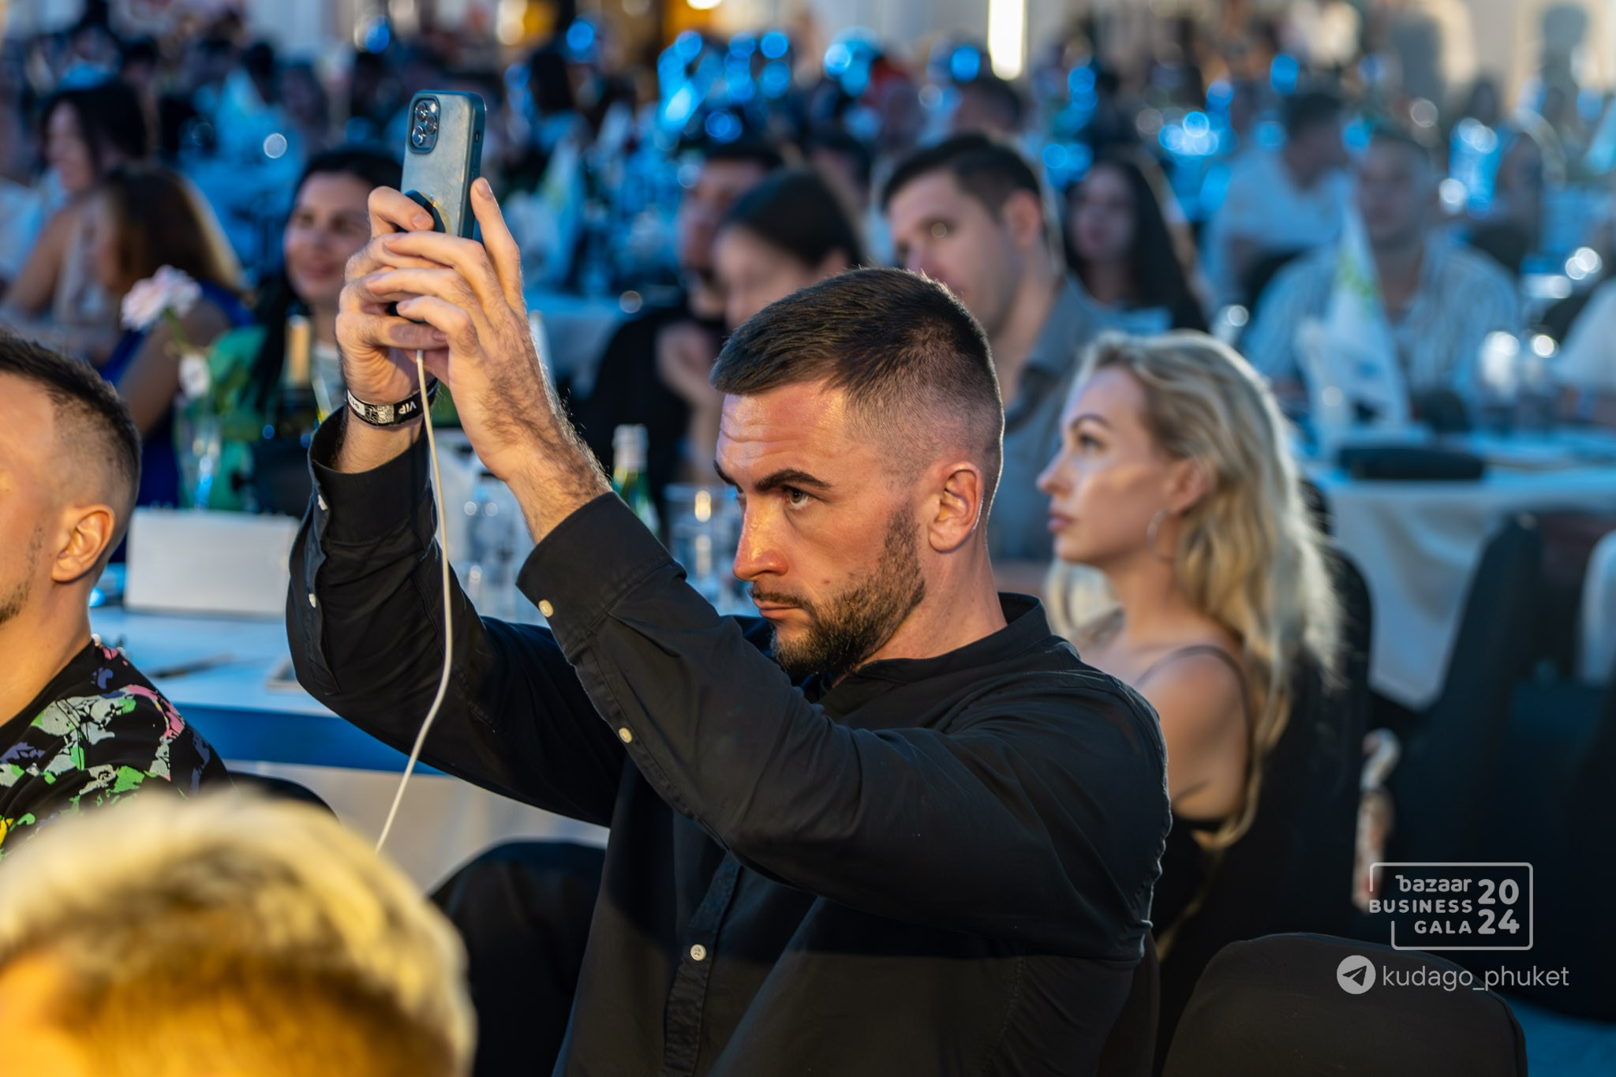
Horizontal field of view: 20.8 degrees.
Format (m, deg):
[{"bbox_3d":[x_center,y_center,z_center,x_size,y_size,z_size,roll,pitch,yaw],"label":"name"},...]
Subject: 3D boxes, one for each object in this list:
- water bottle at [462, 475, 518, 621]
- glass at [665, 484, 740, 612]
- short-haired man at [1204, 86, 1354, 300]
[{"bbox_3d":[-0.357,0.036,4.949,0.064,0.212,0.064,0,7,0],"label":"water bottle"},{"bbox_3d":[-0.127,0.020,5.333,0.088,0.146,0.088,0,7,0],"label":"glass"},{"bbox_3d":[1.210,-0.482,11.170,0.560,1.300,0.780,-2,7,-14],"label":"short-haired man"}]

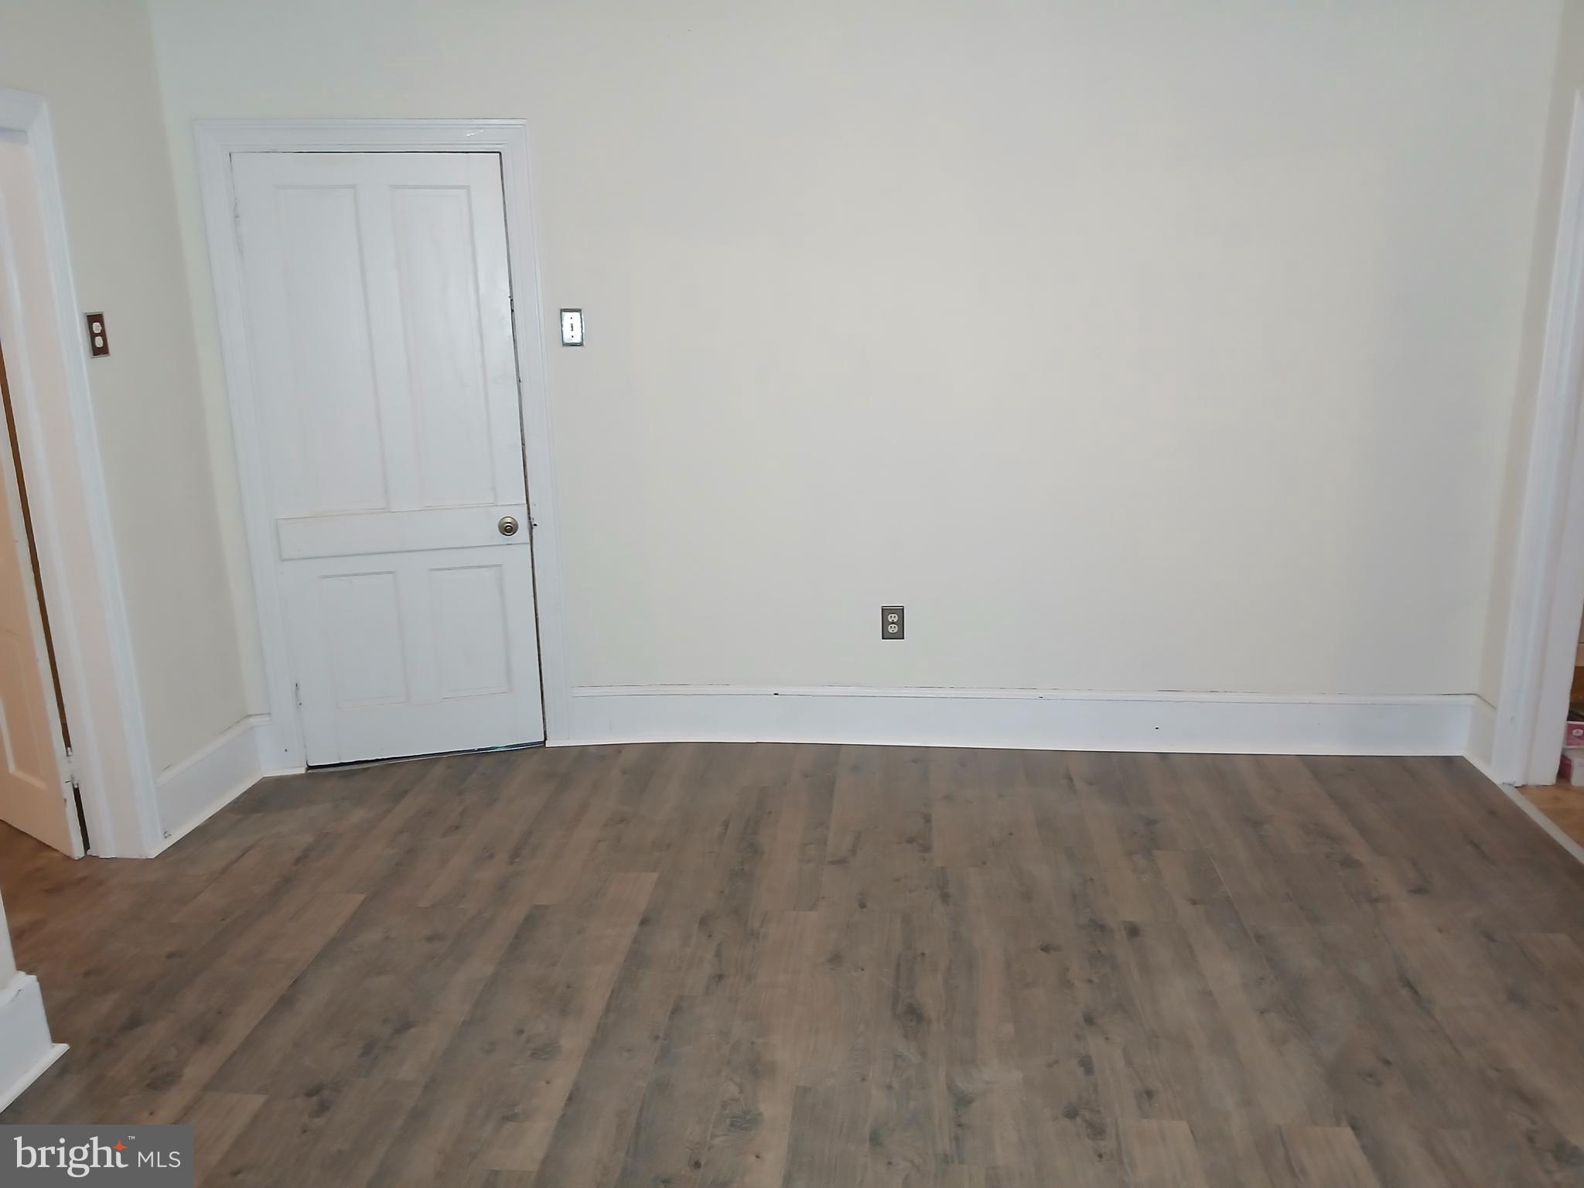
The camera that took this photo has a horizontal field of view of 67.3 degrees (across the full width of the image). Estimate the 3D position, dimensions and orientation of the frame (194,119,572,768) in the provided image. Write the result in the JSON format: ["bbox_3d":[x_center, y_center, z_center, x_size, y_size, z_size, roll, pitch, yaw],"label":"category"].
[{"bbox_3d":[-1.282,-0.446,3.880,0.970,2.055,0.120,-4,14,-10],"label":"frame"}]

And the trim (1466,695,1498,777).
[{"bbox_3d":[2.215,0.453,3.809,0.030,0.212,0.205,0,14,6],"label":"trim"}]

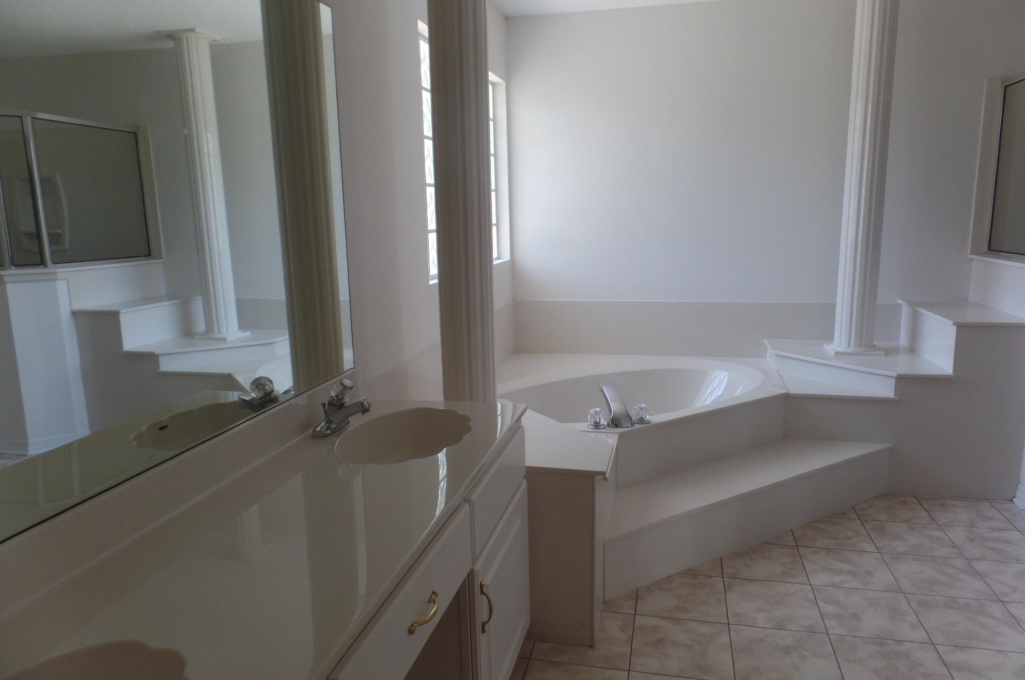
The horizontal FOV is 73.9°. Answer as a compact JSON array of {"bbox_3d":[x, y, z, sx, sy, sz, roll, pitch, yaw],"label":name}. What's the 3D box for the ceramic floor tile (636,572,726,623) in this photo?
[{"bbox_3d":[0.604,0.913,2.434,0.300,0.010,0.300,1,10,14],"label":"ceramic floor tile"}]

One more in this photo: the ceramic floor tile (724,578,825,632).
[{"bbox_3d":[0.899,0.916,2.362,0.300,0.010,0.300,1,10,14],"label":"ceramic floor tile"}]

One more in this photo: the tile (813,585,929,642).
[{"bbox_3d":[1.193,0.920,2.290,0.300,0.010,0.300,1,10,14],"label":"tile"}]

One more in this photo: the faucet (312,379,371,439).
[{"bbox_3d":[-0.450,0.180,1.853,0.138,0.136,0.150,1,10,14],"label":"faucet"}]

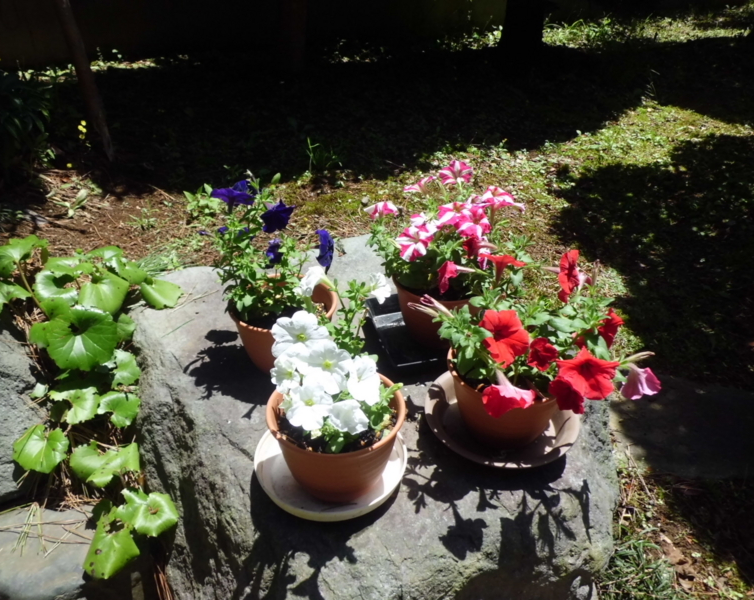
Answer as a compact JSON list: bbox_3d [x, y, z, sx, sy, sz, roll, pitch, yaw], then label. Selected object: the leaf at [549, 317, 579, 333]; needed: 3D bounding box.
[{"bbox_3d":[0.250,0.033,0.800,0.038,0.012,0.024,-26,39,-19],"label":"leaf"}]

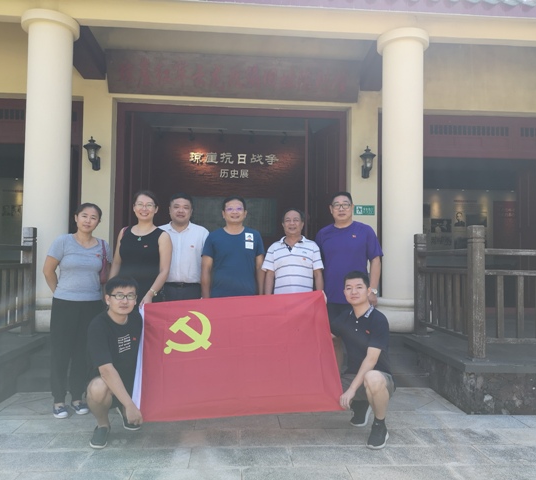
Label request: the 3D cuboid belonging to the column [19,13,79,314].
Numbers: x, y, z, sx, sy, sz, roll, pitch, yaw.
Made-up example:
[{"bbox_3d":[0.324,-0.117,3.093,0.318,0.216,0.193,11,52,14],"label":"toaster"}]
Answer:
[{"bbox_3d":[-2.485,-0.793,5.635,0.630,3.390,0.630,1,-2,-4],"label":"column"}]

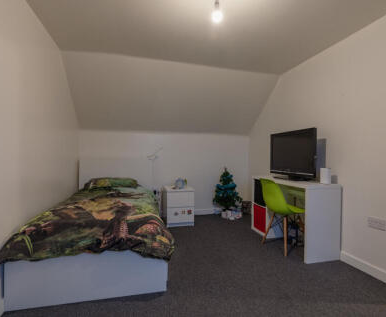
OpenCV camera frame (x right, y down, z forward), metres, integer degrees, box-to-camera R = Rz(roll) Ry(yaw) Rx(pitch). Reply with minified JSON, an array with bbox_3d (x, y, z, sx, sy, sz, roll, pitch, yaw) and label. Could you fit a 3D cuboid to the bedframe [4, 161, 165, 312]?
[{"bbox_3d":[-0.970,0.518,2.598,1.062,0.975,2.049,0,1,-14],"label":"bedframe"}]

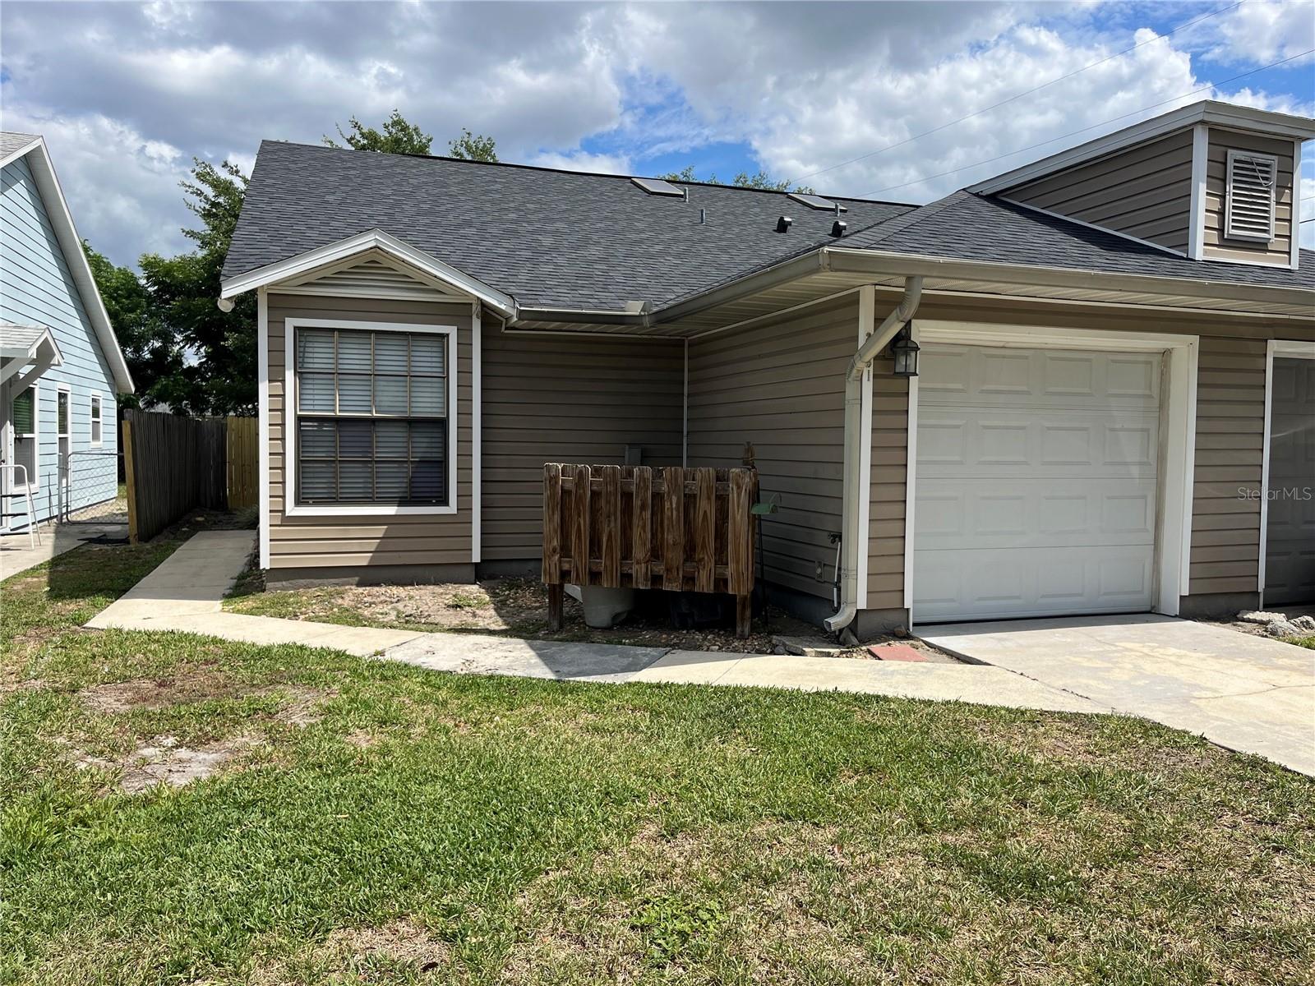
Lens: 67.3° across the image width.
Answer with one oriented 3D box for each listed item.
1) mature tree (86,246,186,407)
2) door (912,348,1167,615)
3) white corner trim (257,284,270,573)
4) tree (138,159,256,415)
[{"bbox_3d":[-15.245,-3.603,28.164,4.600,6.985,4.600,0,3,-18],"label":"mature tree"},{"bbox_3d":[2.892,-0.069,7.557,2.360,2.090,0.060,0,3,-18],"label":"door"},{"bbox_3d":[-3.399,-0.544,8.530,0.080,2.402,0.080,0,3,-18],"label":"white corner trim"},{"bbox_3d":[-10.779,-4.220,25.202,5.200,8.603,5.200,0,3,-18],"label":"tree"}]

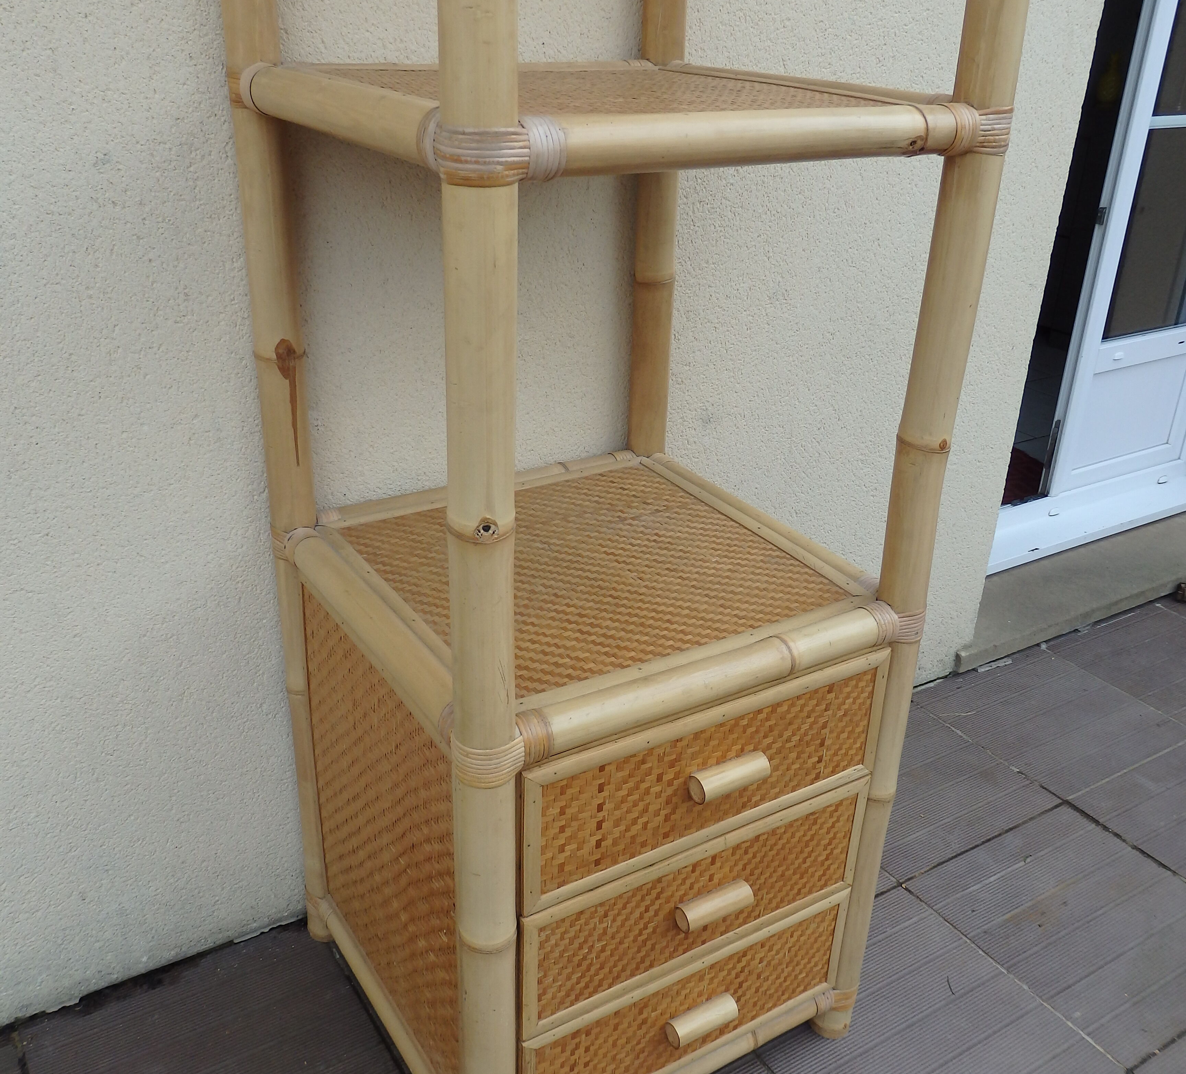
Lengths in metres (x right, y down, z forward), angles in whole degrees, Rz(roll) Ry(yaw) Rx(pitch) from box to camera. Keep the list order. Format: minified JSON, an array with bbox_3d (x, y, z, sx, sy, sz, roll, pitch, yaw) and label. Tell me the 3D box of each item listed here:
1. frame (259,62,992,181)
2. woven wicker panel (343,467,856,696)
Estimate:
[{"bbox_3d":[0.002,-0.346,0.922,0.452,0.040,0.455,-13,29,-30],"label":"frame"},{"bbox_3d":[-0.010,0.030,1.099,0.347,0.018,0.360,-13,29,-30],"label":"woven wicker panel"}]

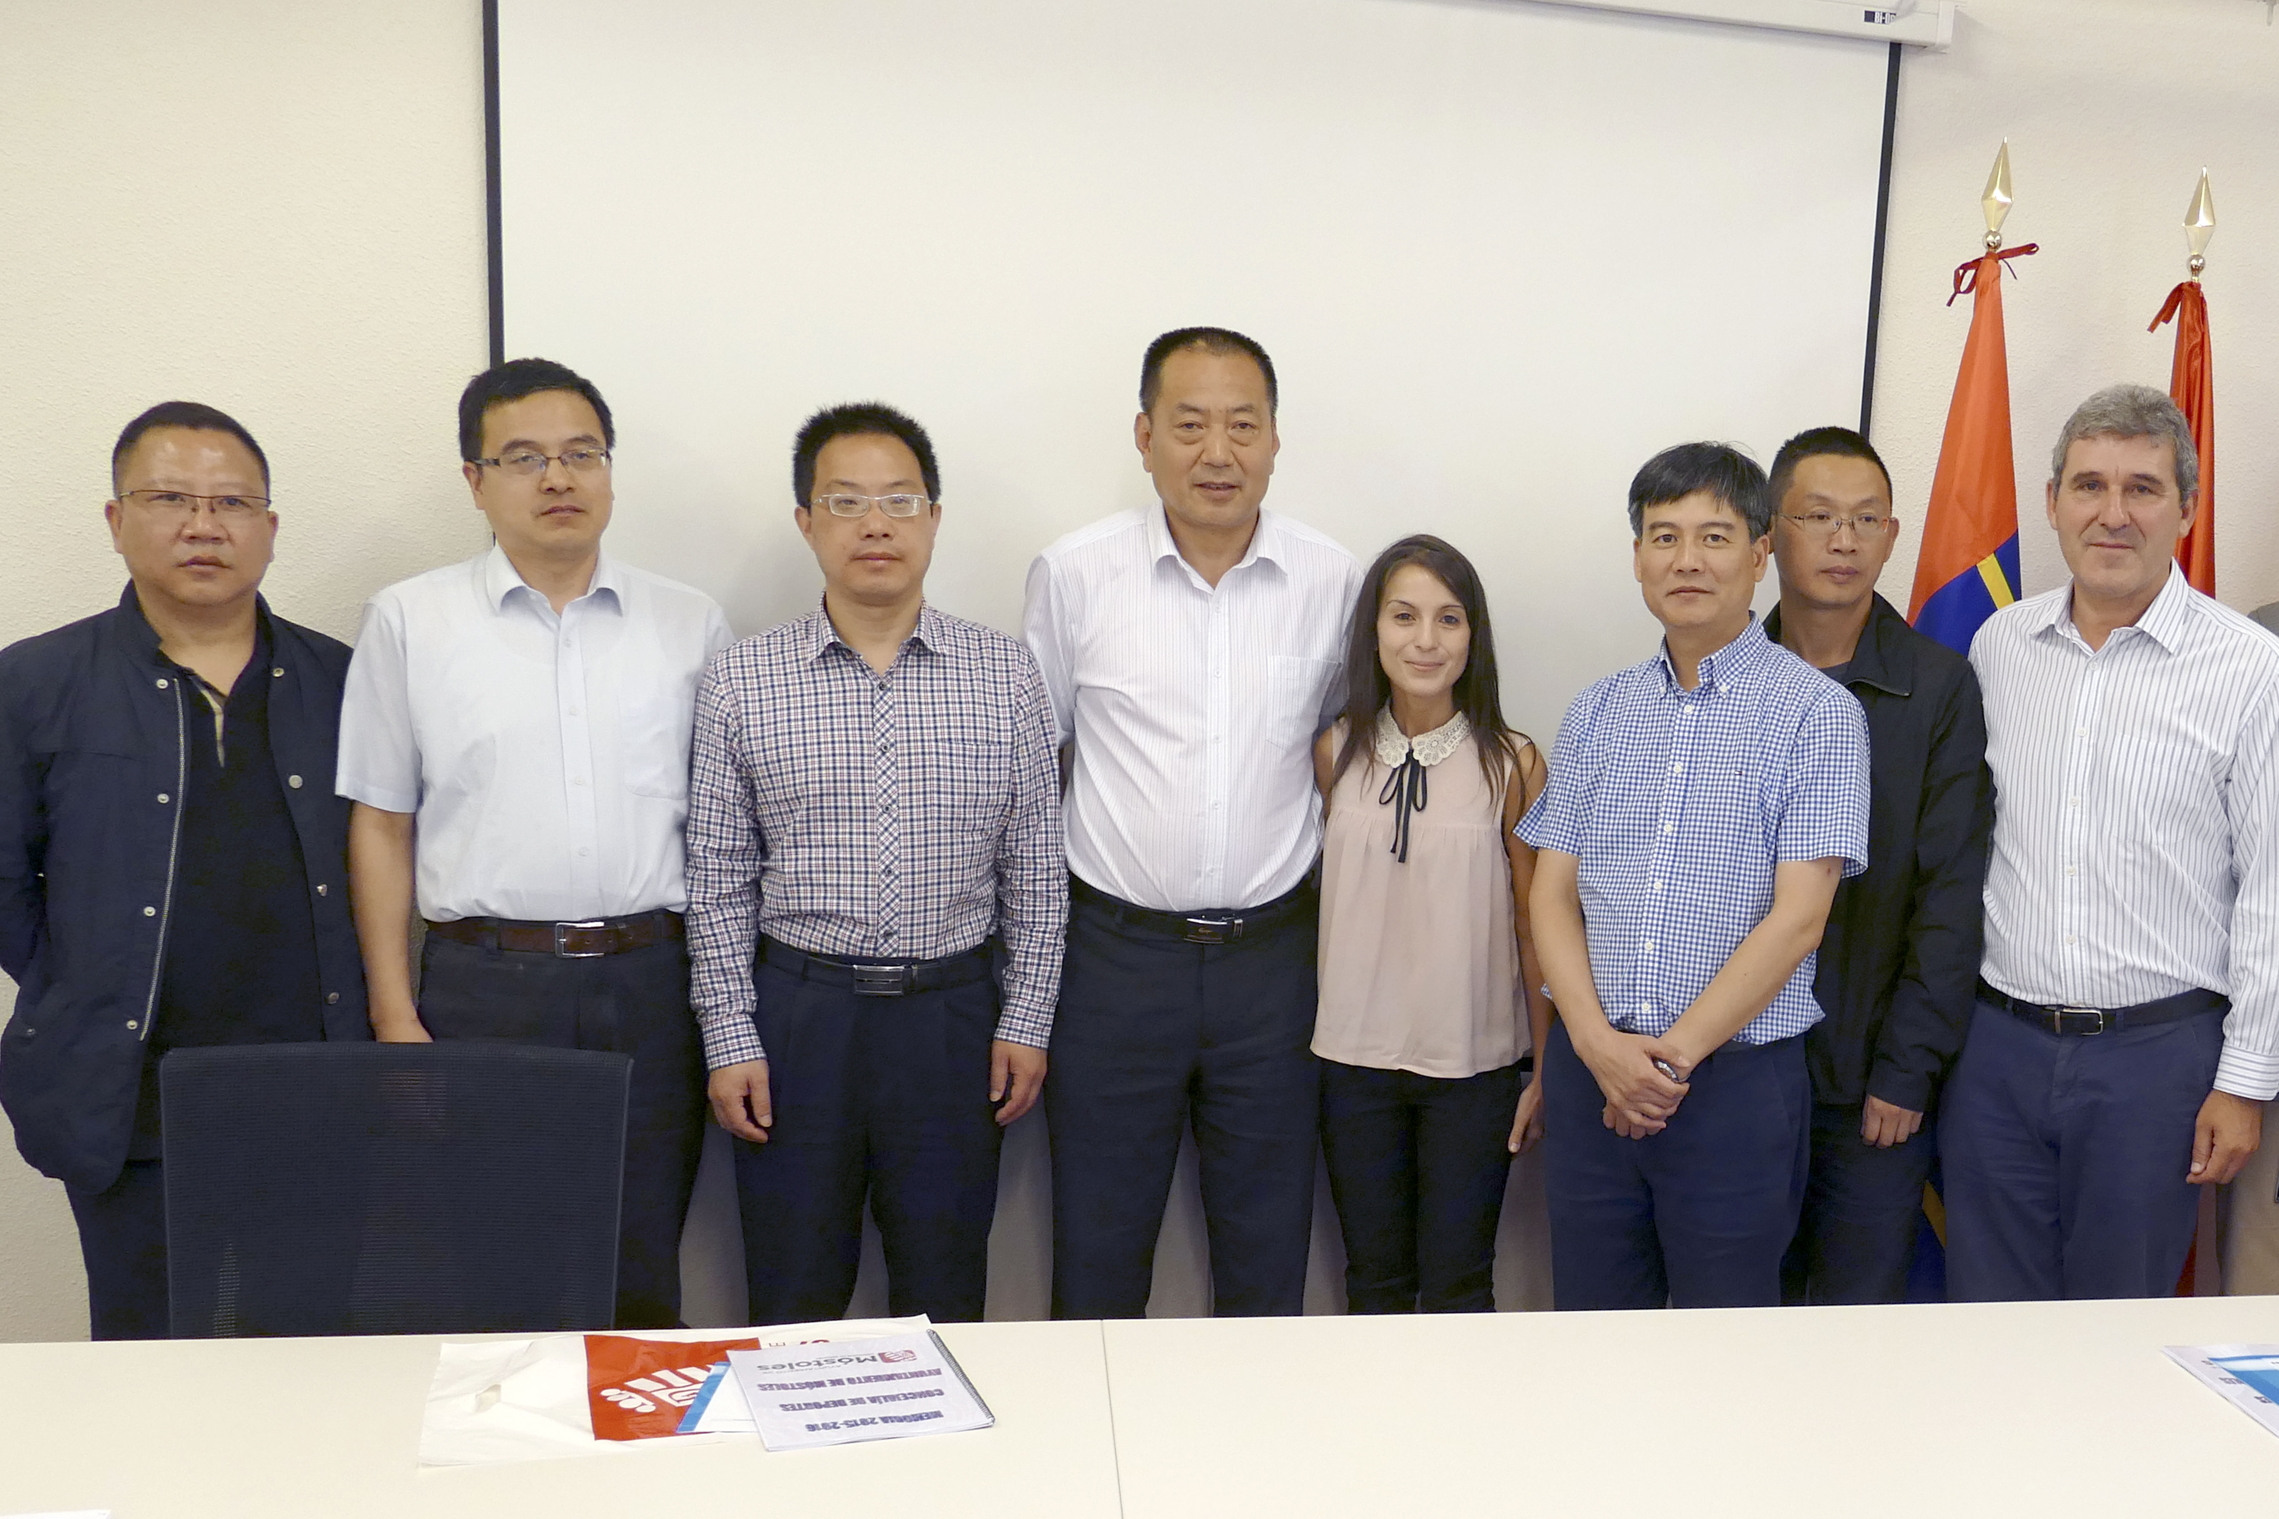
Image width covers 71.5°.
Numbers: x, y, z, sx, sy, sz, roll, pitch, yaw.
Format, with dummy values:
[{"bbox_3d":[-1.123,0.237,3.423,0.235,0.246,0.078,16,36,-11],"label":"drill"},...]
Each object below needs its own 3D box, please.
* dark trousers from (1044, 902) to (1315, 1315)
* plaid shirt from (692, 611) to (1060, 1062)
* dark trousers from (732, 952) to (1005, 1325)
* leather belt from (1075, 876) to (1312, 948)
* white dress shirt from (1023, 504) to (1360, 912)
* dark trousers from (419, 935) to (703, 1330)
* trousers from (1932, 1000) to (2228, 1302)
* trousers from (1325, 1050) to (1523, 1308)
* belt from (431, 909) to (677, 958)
[{"bbox_3d":[0.060,0.704,2.202,0.385,1.046,0.290,1,7,-7],"label":"dark trousers"},{"bbox_3d":[-0.342,0.095,2.060,0.490,0.600,0.280,1,7,-9],"label":"plaid shirt"},{"bbox_3d":[-0.363,0.738,2.157,0.365,0.963,0.280,1,7,-9],"label":"dark trousers"},{"bbox_3d":[0.071,0.205,2.140,0.345,0.060,0.270,1,7,-7],"label":"leather belt"},{"bbox_3d":[0.072,-0.071,2.110,0.475,0.550,0.290,1,7,-7],"label":"white dress shirt"},{"bbox_3d":[-0.804,0.712,2.198,0.380,0.978,0.290,-1,7,-22],"label":"dark trousers"},{"bbox_3d":[1.224,0.791,2.087,0.380,0.973,0.290,6,8,33],"label":"trousers"},{"bbox_3d":[0.381,0.776,2.220,0.320,0.840,0.250,3,7,8],"label":"trousers"},{"bbox_3d":[-0.788,0.231,2.140,0.355,0.055,0.270,-1,7,-22],"label":"belt"}]

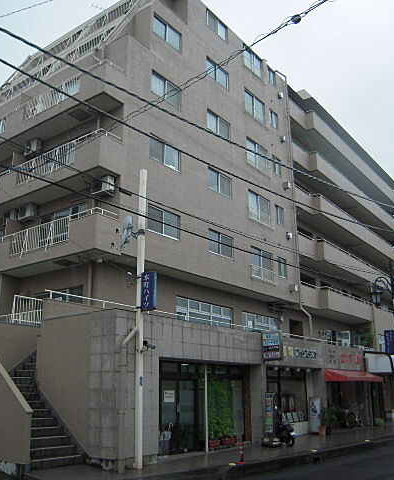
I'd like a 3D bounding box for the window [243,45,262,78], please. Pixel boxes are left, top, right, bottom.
[{"bbox_3d":[2.987,-9.406,27.372,0.150,1.360,1.900,-13,-21,35],"label":"window"}]

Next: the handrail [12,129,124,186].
[{"bbox_3d":[-4.711,-2.700,18.744,4.800,0.950,1.100,-13,-20,35],"label":"handrail"}]

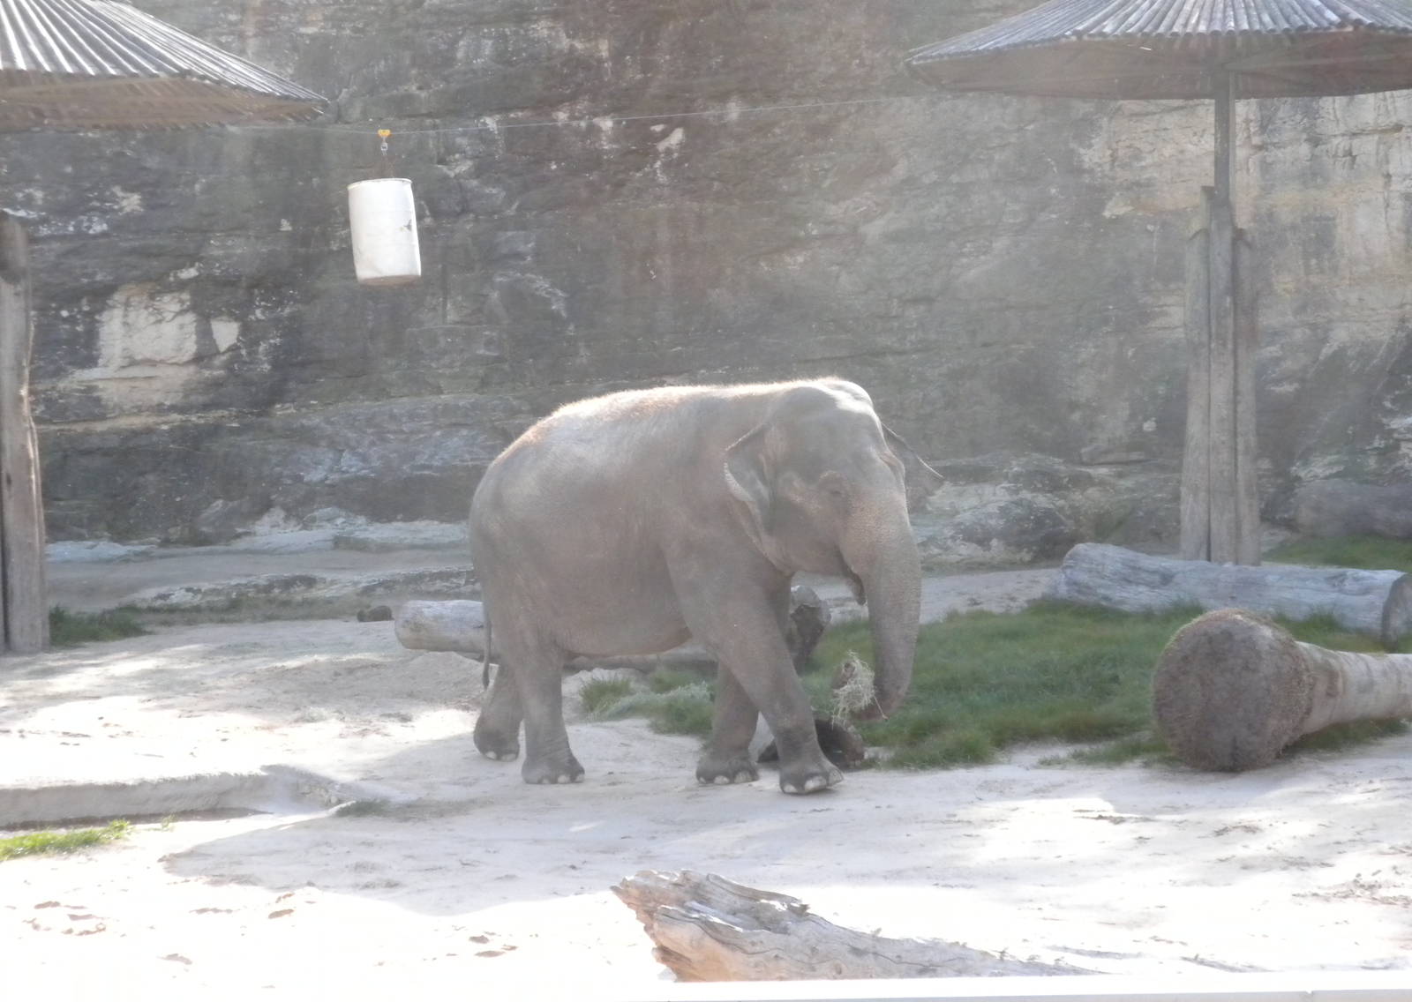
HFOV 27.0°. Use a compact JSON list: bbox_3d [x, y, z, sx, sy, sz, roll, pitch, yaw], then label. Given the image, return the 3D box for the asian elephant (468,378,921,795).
[{"bbox_3d":[-0.080,0.450,17.400,2.900,2.420,1.300,1,3,22],"label":"asian elephant"}]

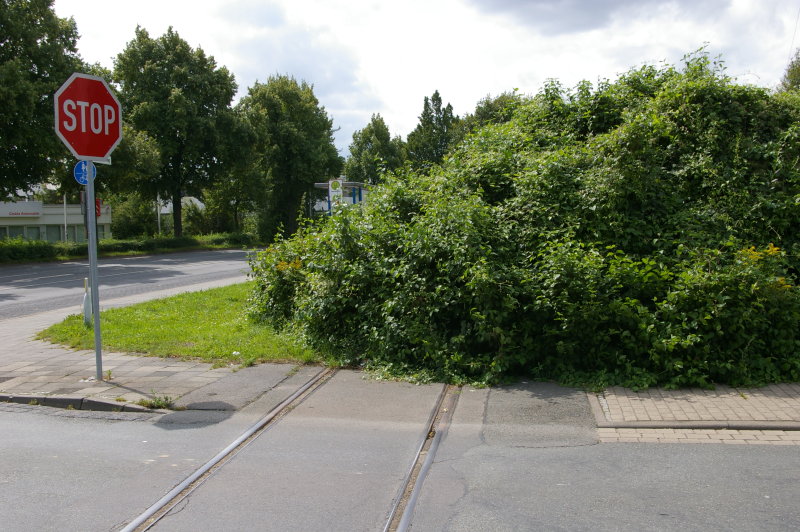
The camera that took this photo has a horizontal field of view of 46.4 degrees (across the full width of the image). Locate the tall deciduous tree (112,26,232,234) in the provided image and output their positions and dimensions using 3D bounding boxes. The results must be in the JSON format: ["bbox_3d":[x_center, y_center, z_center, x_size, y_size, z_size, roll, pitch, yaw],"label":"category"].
[{"bbox_3d":[-13.800,-7.950,57.000,7.600,13.400,7.600,0,3,0],"label":"tall deciduous tree"}]

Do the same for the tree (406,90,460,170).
[{"bbox_3d":[3.050,-9.150,85.000,5.500,13.700,5.500,0,3,0],"label":"tree"}]

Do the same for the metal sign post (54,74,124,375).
[{"bbox_3d":[-3.280,-0.390,9.930,0.140,3.250,0.910,0,3,30],"label":"metal sign post"}]

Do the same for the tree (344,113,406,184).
[{"bbox_3d":[-2.200,-8.150,85.000,6.000,11.800,6.000,0,3,0],"label":"tree"}]

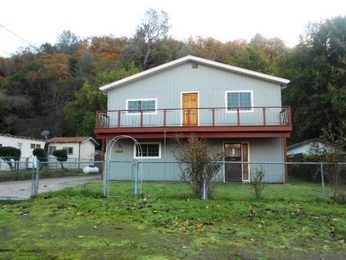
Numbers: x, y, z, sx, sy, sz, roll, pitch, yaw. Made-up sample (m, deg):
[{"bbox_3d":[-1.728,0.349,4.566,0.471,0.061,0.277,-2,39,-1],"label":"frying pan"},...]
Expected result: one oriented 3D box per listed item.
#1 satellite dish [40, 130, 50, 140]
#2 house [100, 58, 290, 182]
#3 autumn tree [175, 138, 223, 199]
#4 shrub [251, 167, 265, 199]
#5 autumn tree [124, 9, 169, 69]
[{"bbox_3d":[-11.896,0.512,27.067,0.750,0.900,0.900,-2,-6,18],"label":"satellite dish"},{"bbox_3d":[1.673,-0.254,20.332,10.600,7.050,10.800,-1,-5,9],"label":"house"},{"bbox_3d":[0.907,1.324,10.322,1.720,2.200,1.600,-1,-5,9],"label":"autumn tree"},{"bbox_3d":[2.963,1.873,10.171,0.520,1.090,0.500,-1,-5,9],"label":"shrub"},{"bbox_3d":[-4.722,-16.181,51.692,7.584,11.420,6.800,-1,-5,9],"label":"autumn tree"}]

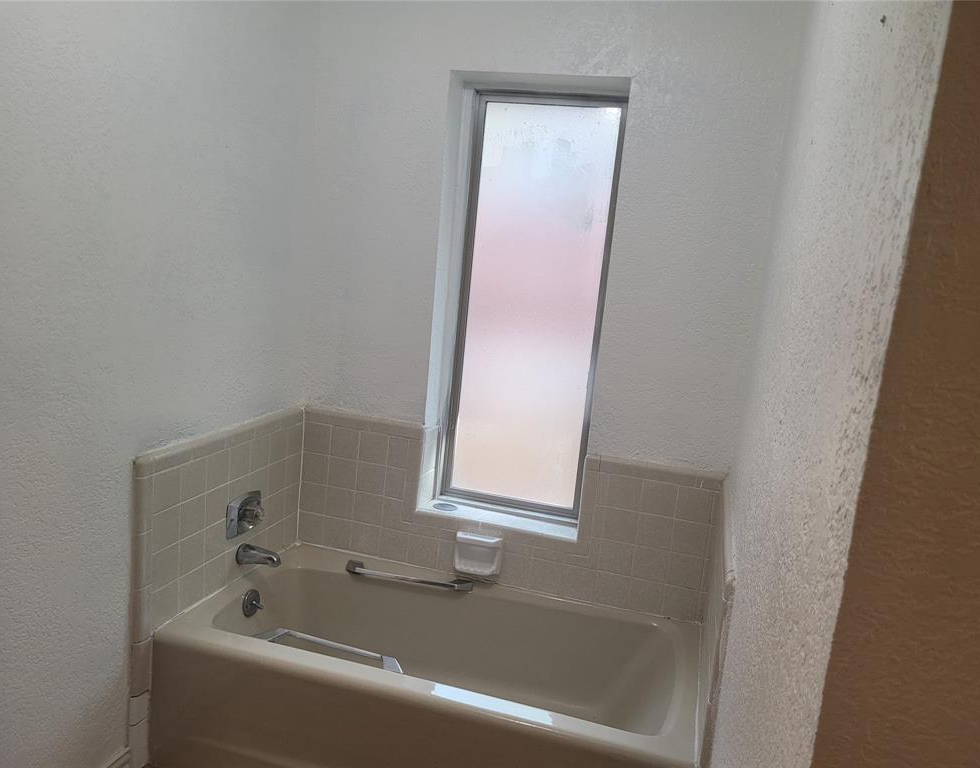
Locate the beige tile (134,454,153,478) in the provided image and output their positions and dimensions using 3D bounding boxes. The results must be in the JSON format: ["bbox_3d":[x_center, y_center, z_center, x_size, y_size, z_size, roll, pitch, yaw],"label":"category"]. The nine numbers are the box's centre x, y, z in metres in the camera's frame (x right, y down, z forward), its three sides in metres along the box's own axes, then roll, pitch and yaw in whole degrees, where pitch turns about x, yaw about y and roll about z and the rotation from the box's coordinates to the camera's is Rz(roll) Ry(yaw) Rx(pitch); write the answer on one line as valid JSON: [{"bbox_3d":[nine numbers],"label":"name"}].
[{"bbox_3d":[-0.888,0.213,1.977,0.019,0.053,0.050,8,10,15],"label":"beige tile"}]

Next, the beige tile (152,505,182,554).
[{"bbox_3d":[-0.890,0.398,2.114,0.008,0.108,0.108,8,10,16],"label":"beige tile"}]

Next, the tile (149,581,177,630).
[{"bbox_3d":[-0.900,0.612,2.124,0.009,0.108,0.108,8,10,15],"label":"tile"}]

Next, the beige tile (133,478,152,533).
[{"bbox_3d":[-0.906,0.320,2.017,0.015,0.150,0.049,8,10,16],"label":"beige tile"}]

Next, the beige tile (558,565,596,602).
[{"bbox_3d":[0.298,0.655,2.537,0.108,0.108,0.010,8,10,16],"label":"beige tile"}]

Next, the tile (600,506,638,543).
[{"bbox_3d":[0.419,0.454,2.460,0.108,0.108,0.008,8,10,15],"label":"tile"}]

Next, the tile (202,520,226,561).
[{"bbox_3d":[-0.837,0.476,2.341,0.008,0.108,0.108,8,10,16],"label":"tile"}]

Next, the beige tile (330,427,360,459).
[{"bbox_3d":[-0.512,0.213,2.717,0.108,0.108,0.009,8,10,15],"label":"beige tile"}]

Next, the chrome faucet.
[{"bbox_3d":[-0.728,0.558,2.449,0.142,0.066,0.062,8,10,16],"label":"chrome faucet"}]

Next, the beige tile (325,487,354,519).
[{"bbox_3d":[-0.533,0.430,2.764,0.108,0.108,0.008,8,10,16],"label":"beige tile"}]

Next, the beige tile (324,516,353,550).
[{"bbox_3d":[-0.541,0.537,2.766,0.108,0.109,0.008,8,10,16],"label":"beige tile"}]

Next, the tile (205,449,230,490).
[{"bbox_3d":[-0.811,0.256,2.282,0.008,0.109,0.108,8,10,16],"label":"tile"}]

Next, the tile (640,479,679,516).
[{"bbox_3d":[0.539,0.362,2.433,0.108,0.108,0.009,8,10,15],"label":"tile"}]

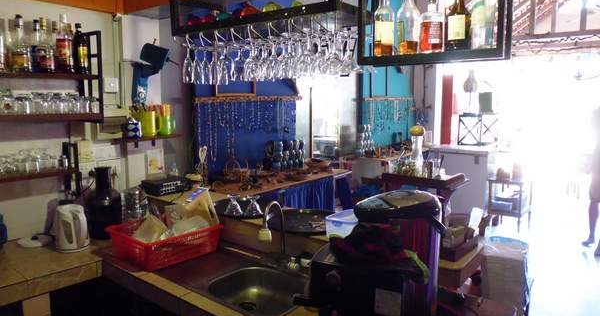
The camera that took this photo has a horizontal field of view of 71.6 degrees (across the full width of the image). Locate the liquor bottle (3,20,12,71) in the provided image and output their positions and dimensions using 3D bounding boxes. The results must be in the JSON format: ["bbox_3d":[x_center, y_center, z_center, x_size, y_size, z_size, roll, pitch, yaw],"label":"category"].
[{"bbox_3d":[-1.452,-0.553,2.071,0.072,0.259,0.072,6,10,38],"label":"liquor bottle"}]

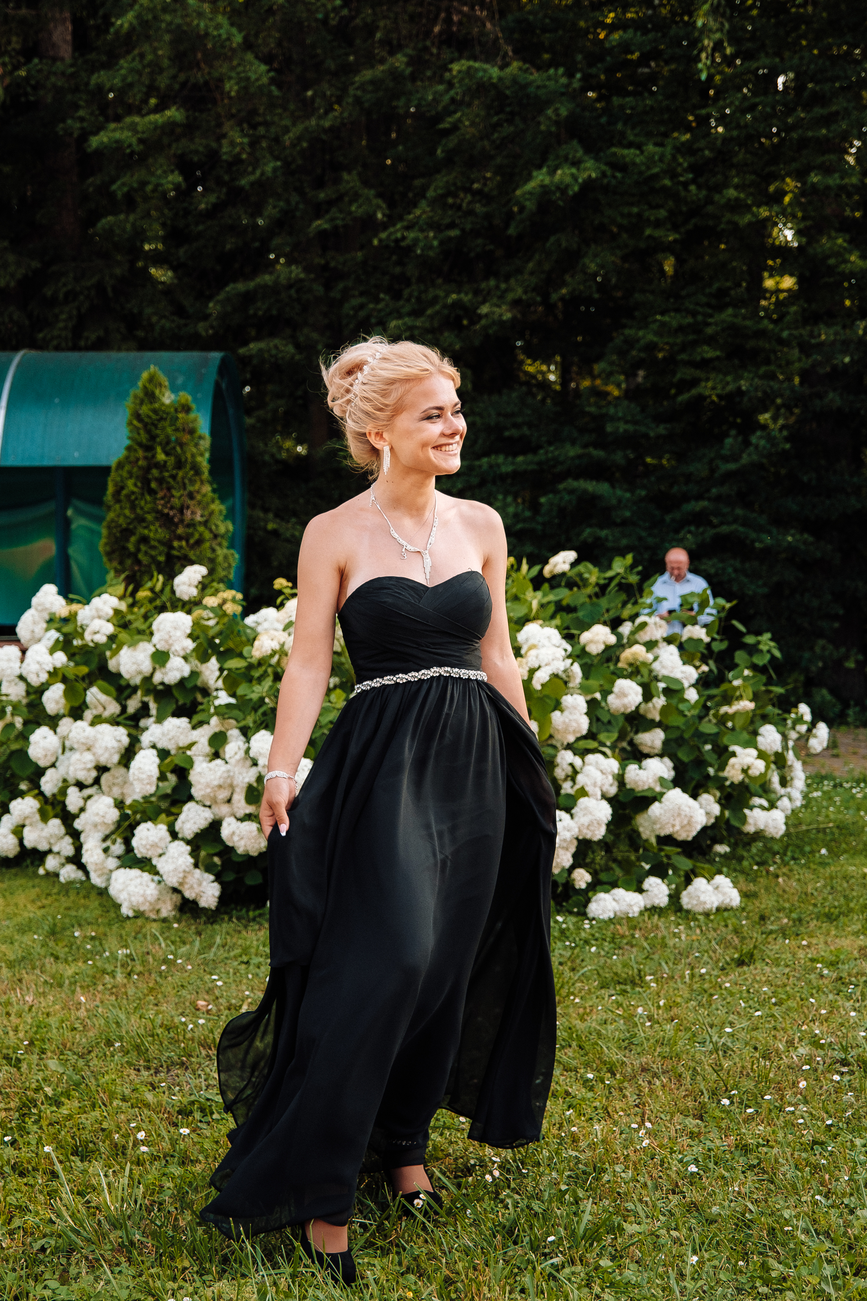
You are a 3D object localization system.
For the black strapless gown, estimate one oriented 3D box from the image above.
[{"bbox_3d":[-0.100,0.465,3.000,0.620,1.230,0.540,0,1,-26],"label":"black strapless gown"}]

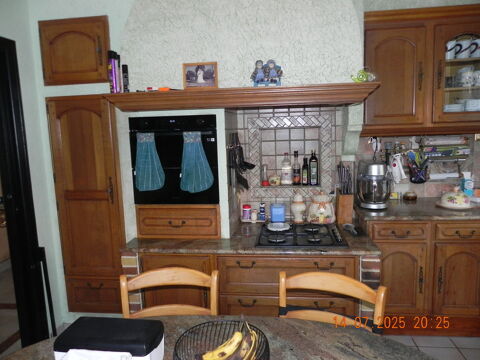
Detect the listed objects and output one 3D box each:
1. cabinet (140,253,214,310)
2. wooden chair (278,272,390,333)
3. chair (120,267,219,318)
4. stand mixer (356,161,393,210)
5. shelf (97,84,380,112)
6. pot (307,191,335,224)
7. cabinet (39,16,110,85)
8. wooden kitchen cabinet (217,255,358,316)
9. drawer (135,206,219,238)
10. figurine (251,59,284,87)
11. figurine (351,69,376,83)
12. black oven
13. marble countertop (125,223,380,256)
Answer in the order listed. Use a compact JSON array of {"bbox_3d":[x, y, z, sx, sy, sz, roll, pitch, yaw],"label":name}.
[{"bbox_3d":[-0.376,0.705,2.655,0.507,0.540,0.558,-1,8,8],"label":"cabinet"},{"bbox_3d":[0.270,0.830,1.262,0.431,0.898,0.457,2,9,26],"label":"wooden chair"},{"bbox_3d":[-0.280,0.850,1.389,0.440,0.885,0.480,-2,8,-1],"label":"chair"},{"bbox_3d":[1.041,0.020,2.834,0.245,0.357,0.347,-1,7,7],"label":"stand mixer"},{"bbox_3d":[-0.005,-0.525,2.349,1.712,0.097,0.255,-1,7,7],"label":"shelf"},{"bbox_3d":[0.633,0.215,2.823,0.216,0.251,0.173,-1,8,8],"label":"pot"},{"bbox_3d":[-1.052,-0.853,2.501,0.461,0.408,0.367,-1,7,7],"label":"cabinet"},{"bbox_3d":[0.332,0.737,2.577,0.877,0.630,0.592,-1,7,7],"label":"wooden kitchen cabinet"},{"bbox_3d":[-0.411,0.269,2.749,0.604,0.236,0.469,-1,7,7],"label":"drawer"},{"bbox_3d":[0.175,-0.683,2.329,0.203,0.183,0.102,-1,8,8],"label":"figurine"},{"bbox_3d":[0.746,-0.620,2.178,0.146,0.084,0.071,-1,7,7],"label":"figurine"},{"bbox_3d":[-0.418,-0.161,2.699,0.595,0.595,0.550,-1,8,8],"label":"black oven"},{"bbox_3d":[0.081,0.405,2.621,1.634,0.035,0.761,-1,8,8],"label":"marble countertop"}]

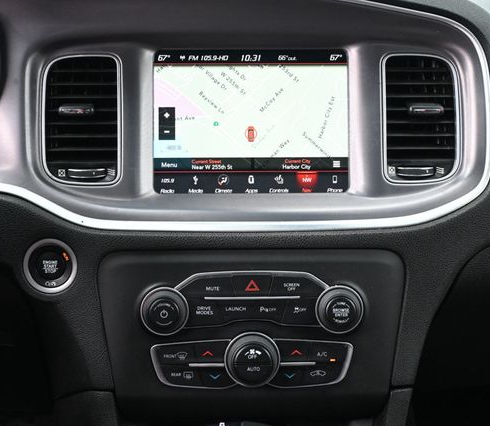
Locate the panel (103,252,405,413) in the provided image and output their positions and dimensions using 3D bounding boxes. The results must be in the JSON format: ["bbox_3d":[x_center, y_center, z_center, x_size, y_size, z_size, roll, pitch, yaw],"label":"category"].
[{"bbox_3d":[0.005,0.104,0.925,0.253,0.142,0.060,0,-4,0],"label":"panel"}]

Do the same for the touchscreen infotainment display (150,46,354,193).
[{"bbox_3d":[0.006,-0.081,0.957,0.172,0.128,0.018,0,-5,0],"label":"touchscreen infotainment display"}]

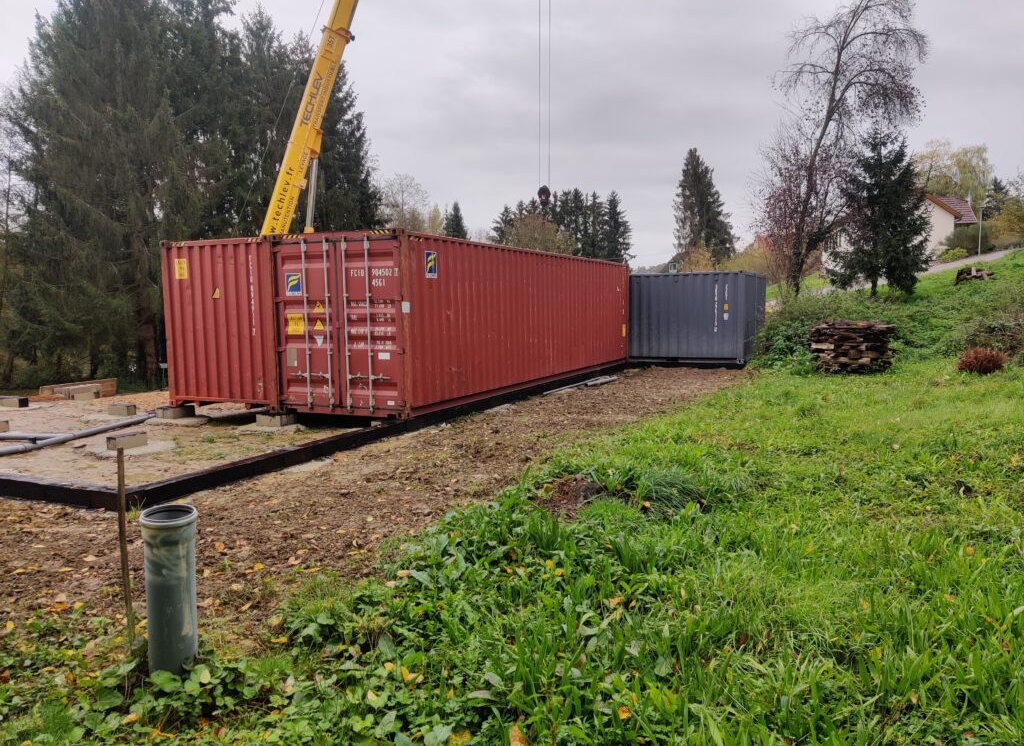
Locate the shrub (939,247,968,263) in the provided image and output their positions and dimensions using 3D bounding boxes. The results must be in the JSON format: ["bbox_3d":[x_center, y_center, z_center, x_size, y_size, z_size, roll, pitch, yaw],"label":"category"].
[{"bbox_3d":[31.508,-8.386,57.000,2.100,1.120,1.700,-1,5,0],"label":"shrub"}]

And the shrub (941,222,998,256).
[{"bbox_3d":[34.368,-10.104,60.000,4.300,2.500,3.200,-1,5,0],"label":"shrub"}]

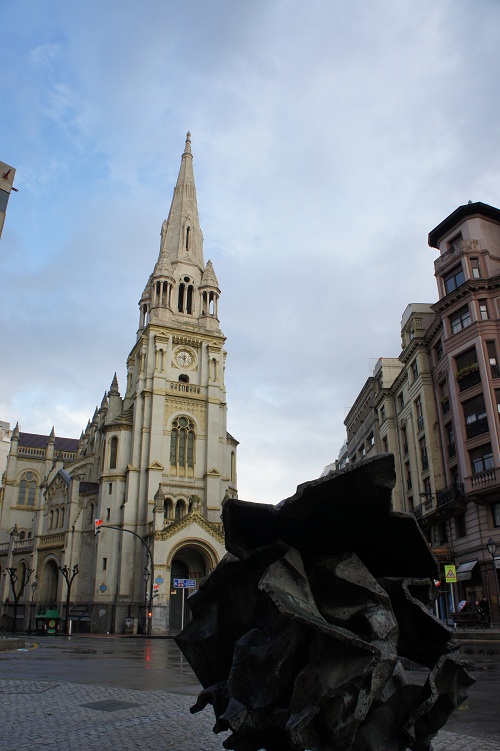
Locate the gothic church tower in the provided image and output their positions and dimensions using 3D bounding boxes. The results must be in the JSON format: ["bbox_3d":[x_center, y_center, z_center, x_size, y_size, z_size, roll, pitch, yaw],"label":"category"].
[{"bbox_3d":[-6.081,-3.278,48.897,10.800,46.050,10.800,9,-23,-22],"label":"gothic church tower"}]

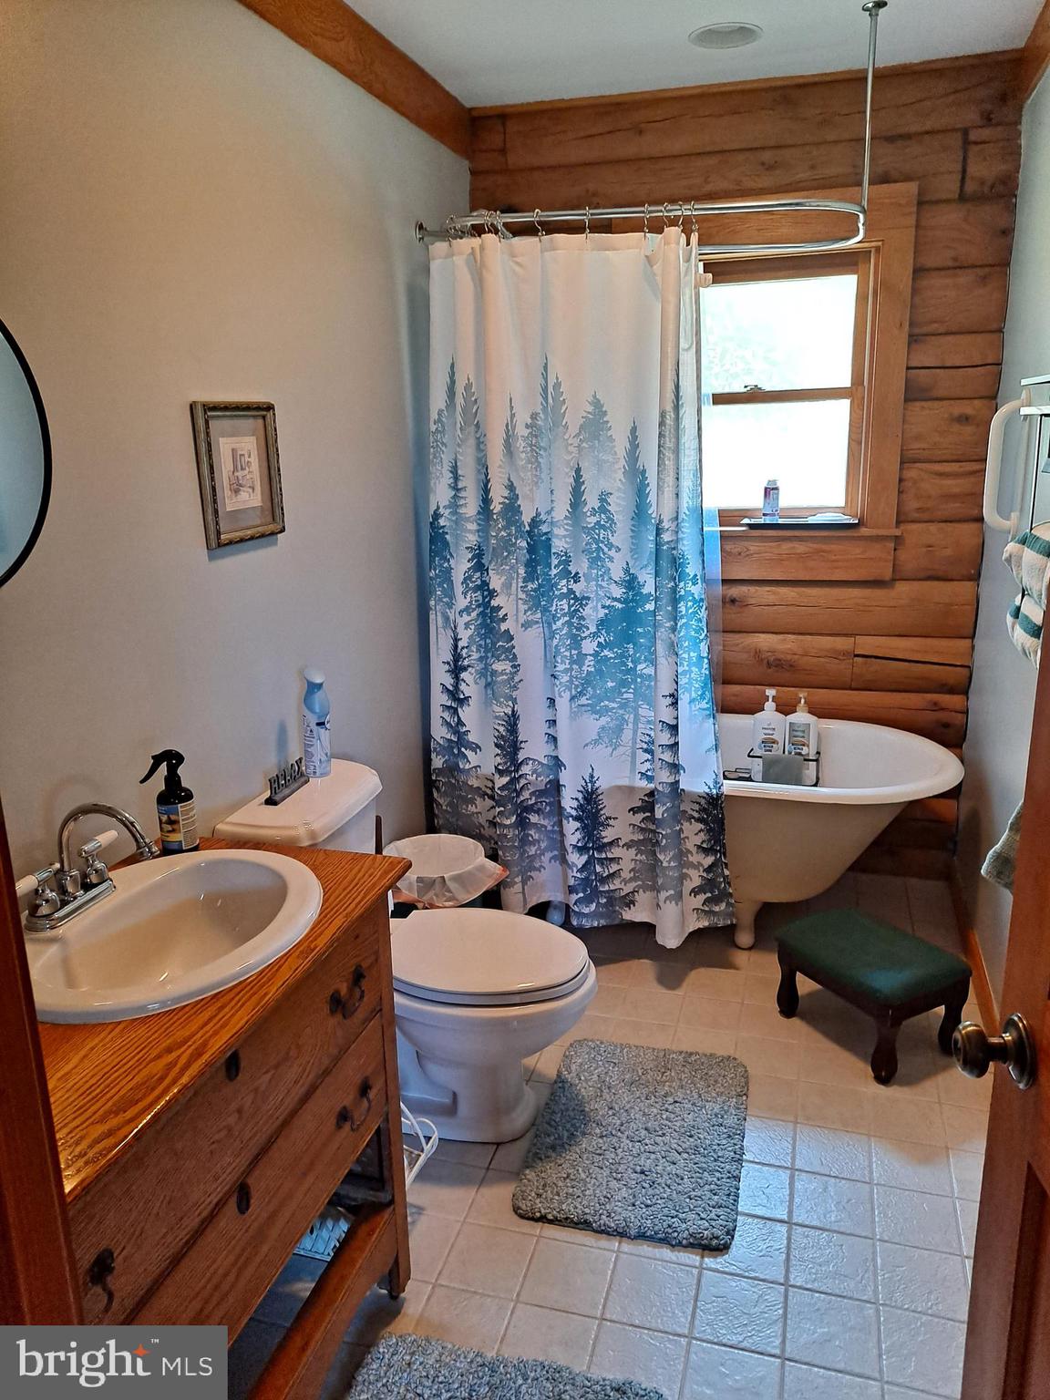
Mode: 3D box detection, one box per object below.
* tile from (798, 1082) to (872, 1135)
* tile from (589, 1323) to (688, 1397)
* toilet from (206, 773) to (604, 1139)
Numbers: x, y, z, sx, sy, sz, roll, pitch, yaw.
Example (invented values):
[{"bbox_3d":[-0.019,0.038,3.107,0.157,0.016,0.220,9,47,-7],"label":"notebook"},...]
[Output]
[{"bbox_3d":[0.707,0.937,2.322,0.151,0.010,0.151,3,15,16],"label":"tile"},{"bbox_3d":[0.182,1.096,1.654,0.150,0.010,0.150,3,15,16],"label":"tile"},{"bbox_3d":[-0.201,0.574,2.233,0.755,0.735,0.490,3,15,16],"label":"toilet"}]

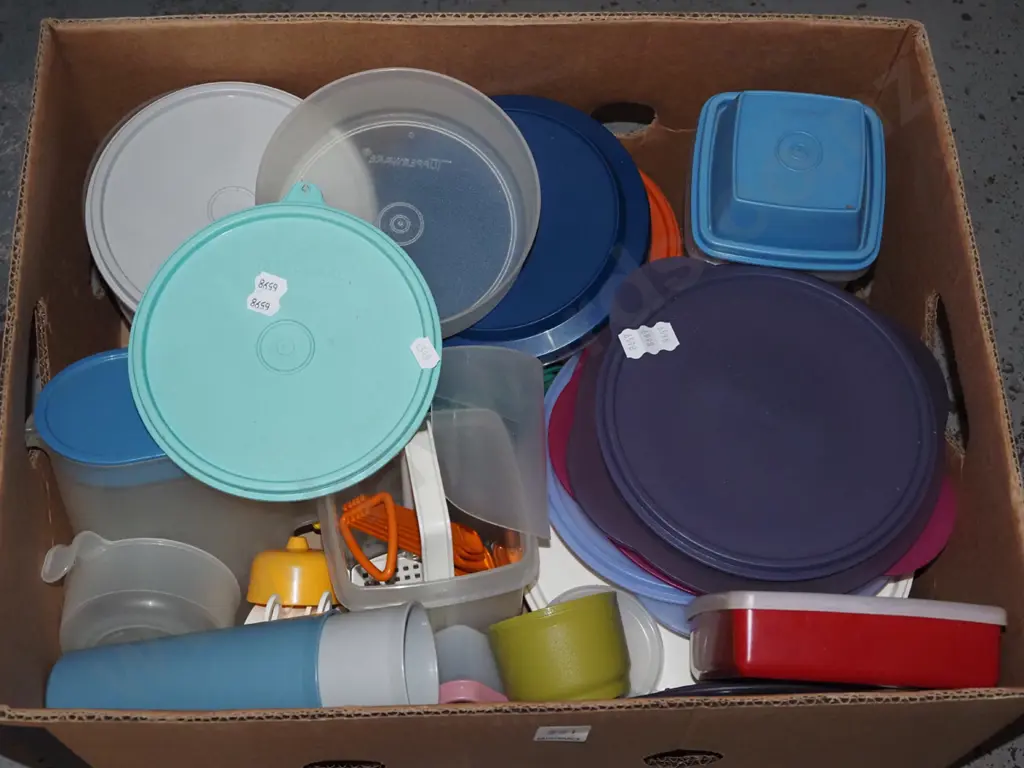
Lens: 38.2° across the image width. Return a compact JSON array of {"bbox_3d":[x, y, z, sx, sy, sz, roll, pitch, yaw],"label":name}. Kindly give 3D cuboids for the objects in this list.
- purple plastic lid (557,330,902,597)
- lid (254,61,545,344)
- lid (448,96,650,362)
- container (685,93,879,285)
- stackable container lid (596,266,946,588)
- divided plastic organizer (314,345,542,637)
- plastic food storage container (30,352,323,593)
[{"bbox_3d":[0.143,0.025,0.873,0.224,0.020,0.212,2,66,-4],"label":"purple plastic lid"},{"bbox_3d":[-0.064,-0.095,0.830,0.156,0.042,0.156,0,80,-2],"label":"lid"},{"bbox_3d":[-0.008,-0.093,0.831,0.171,0.015,0.171,-2,67,6],"label":"lid"},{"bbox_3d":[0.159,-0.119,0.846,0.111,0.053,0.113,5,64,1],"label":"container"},{"bbox_3d":[0.135,0.018,0.779,0.182,0.012,0.182,2,64,-3],"label":"stackable container lid"},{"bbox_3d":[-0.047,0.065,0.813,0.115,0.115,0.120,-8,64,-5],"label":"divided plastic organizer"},{"bbox_3d":[-0.175,0.046,0.864,0.176,0.125,0.094,-13,46,-15],"label":"plastic food storage container"}]

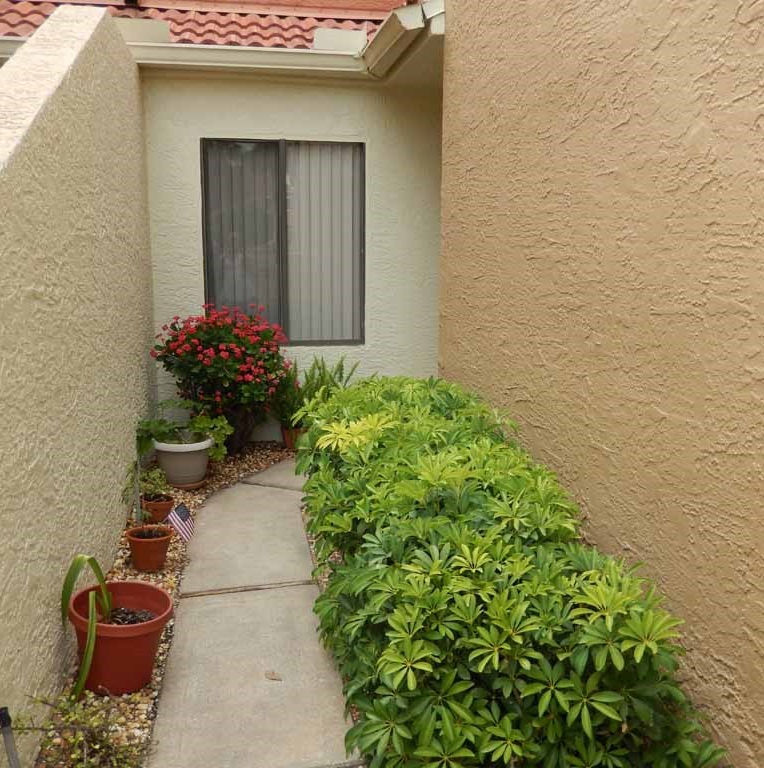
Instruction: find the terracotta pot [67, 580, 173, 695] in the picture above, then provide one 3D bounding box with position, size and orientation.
[{"bbox_3d":[-0.856,0.846,2.446,0.318,0.262,0.318,-1,9,-10],"label":"terracotta pot"}]

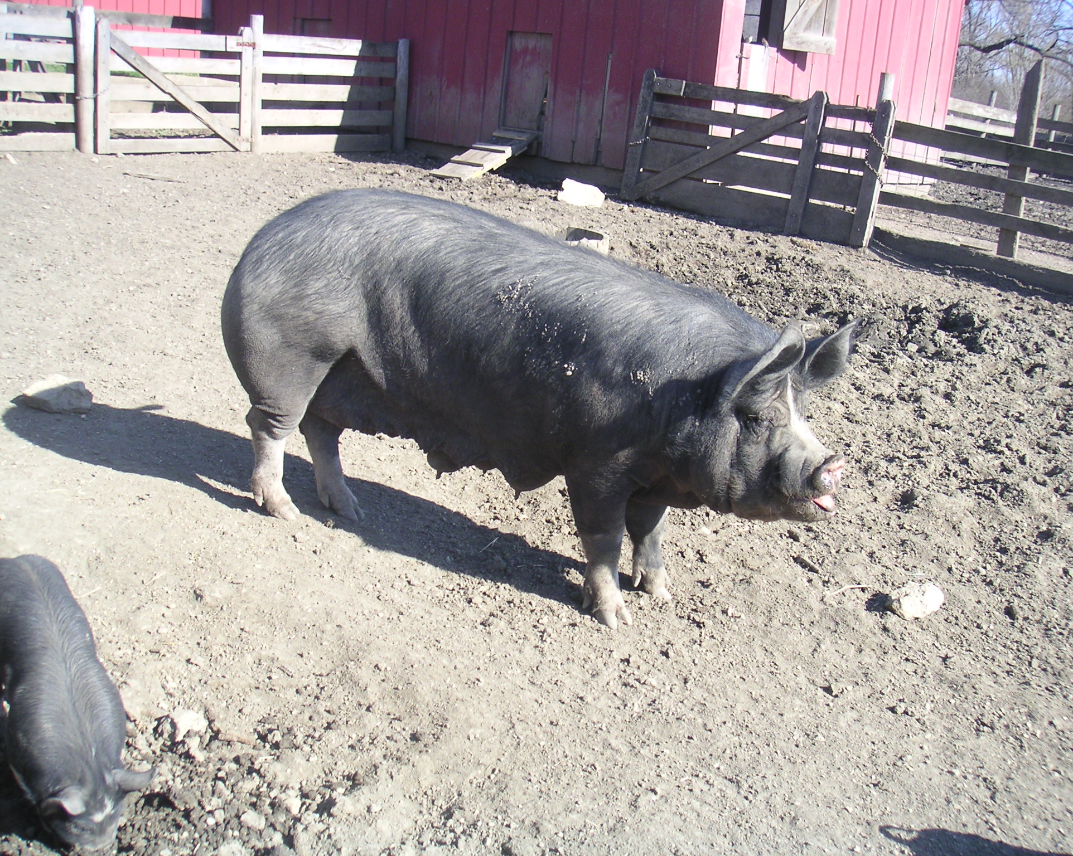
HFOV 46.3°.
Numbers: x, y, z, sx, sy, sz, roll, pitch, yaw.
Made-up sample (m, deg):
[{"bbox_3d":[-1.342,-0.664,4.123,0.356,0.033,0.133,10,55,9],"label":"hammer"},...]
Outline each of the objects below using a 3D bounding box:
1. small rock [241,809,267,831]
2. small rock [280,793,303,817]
[{"bbox_3d":[-0.472,0.655,2.093,0.046,0.028,0.036,1,17,-12],"label":"small rock"},{"bbox_3d":[-0.419,0.644,2.142,0.038,0.028,0.034,1,17,-11],"label":"small rock"}]

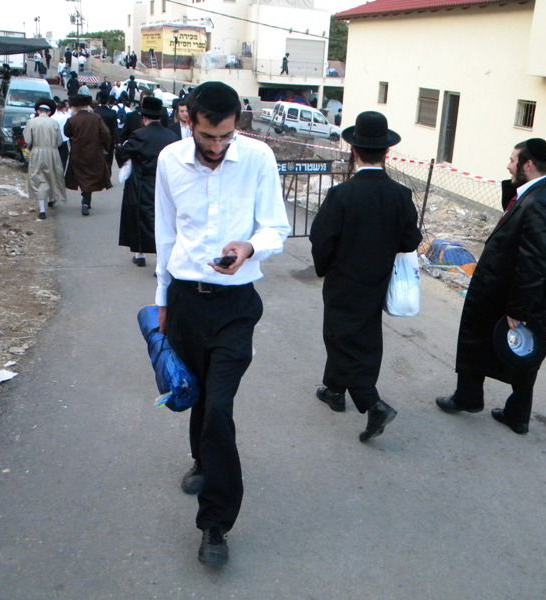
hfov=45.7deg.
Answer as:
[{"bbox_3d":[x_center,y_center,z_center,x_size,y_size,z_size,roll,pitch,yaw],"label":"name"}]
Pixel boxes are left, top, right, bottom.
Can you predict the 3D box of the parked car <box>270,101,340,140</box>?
[{"bbox_3d":[2.200,-10.400,37.800,4.050,1.820,1.680,1,18,-19],"label":"parked car"}]

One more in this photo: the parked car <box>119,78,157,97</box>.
[{"bbox_3d":[-8.177,-13.275,41.500,4.200,1.500,1.700,19,24,28],"label":"parked car"}]

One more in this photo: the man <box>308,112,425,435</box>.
[{"bbox_3d":[0.503,-0.130,3.589,0.580,1.760,0.600,-3,19,-15],"label":"man"}]

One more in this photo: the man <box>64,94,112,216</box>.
[{"bbox_3d":[-2.895,-2.255,10.100,0.700,1.800,0.520,-3,21,-15],"label":"man"}]

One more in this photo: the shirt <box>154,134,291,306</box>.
[{"bbox_3d":[-0.173,-0.251,2.297,0.500,0.630,0.370,1,19,-3],"label":"shirt"}]

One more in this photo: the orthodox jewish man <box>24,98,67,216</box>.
[{"bbox_3d":[-3.540,-2.220,10.018,0.620,1.780,0.550,-3,19,-15],"label":"orthodox jewish man"}]

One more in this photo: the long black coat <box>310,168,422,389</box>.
[{"bbox_3d":[0.512,-0.107,3.600,0.560,1.240,0.400,-3,19,-15],"label":"long black coat"}]

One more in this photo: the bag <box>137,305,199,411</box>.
[{"bbox_3d":[-0.396,0.204,2.420,0.145,0.145,0.460,-7,59,-26],"label":"bag"}]

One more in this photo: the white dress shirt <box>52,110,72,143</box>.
[{"bbox_3d":[-3.546,-2.922,10.900,0.460,0.650,0.280,-3,21,-14],"label":"white dress shirt"}]

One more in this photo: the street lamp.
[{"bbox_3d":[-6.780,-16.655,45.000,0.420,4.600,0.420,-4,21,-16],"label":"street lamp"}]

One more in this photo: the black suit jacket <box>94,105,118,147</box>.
[{"bbox_3d":[-2.830,-2.922,10.900,0.500,0.760,0.300,-3,21,-14],"label":"black suit jacket"}]

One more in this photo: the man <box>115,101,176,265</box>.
[{"bbox_3d":[-1.407,-1.296,7.200,0.620,1.860,0.500,-4,21,-16],"label":"man"}]

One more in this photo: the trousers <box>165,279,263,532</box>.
[{"bbox_3d":[-0.233,0.409,2.591,0.390,0.990,0.520,1,19,-3],"label":"trousers"}]

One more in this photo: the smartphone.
[{"bbox_3d":[-0.147,-0.121,2.030,0.055,0.016,0.108,9,14,38],"label":"smartphone"}]

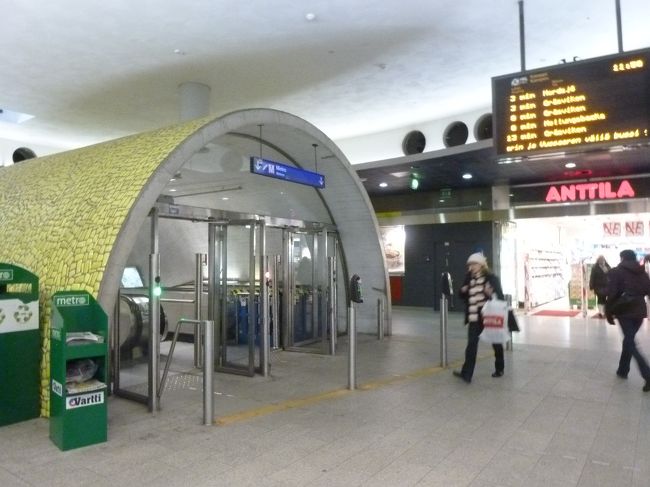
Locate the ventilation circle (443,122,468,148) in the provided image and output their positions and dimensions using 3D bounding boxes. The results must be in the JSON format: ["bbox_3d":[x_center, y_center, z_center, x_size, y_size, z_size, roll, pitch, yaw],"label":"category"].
[{"bbox_3d":[2.796,-2.252,9.846,0.560,0.560,0.200,-2,-3,41],"label":"ventilation circle"}]

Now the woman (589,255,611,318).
[{"bbox_3d":[7.334,1.153,12.531,0.550,1.690,0.400,-1,-2,20],"label":"woman"}]

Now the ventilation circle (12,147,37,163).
[{"bbox_3d":[-7.773,-2.178,12.190,0.560,0.560,0.200,1,-2,-26],"label":"ventilation circle"}]

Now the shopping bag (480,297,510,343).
[{"bbox_3d":[2.110,0.940,5.807,0.370,0.570,0.150,0,-2,1],"label":"shopping bag"}]

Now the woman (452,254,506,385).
[{"bbox_3d":[1.995,0.947,6.139,0.580,1.650,0.520,1,-3,-35],"label":"woman"}]

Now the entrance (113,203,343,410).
[{"bbox_3d":[-1.088,0.713,6.595,0.880,2.170,3.710,-2,-3,36],"label":"entrance"}]

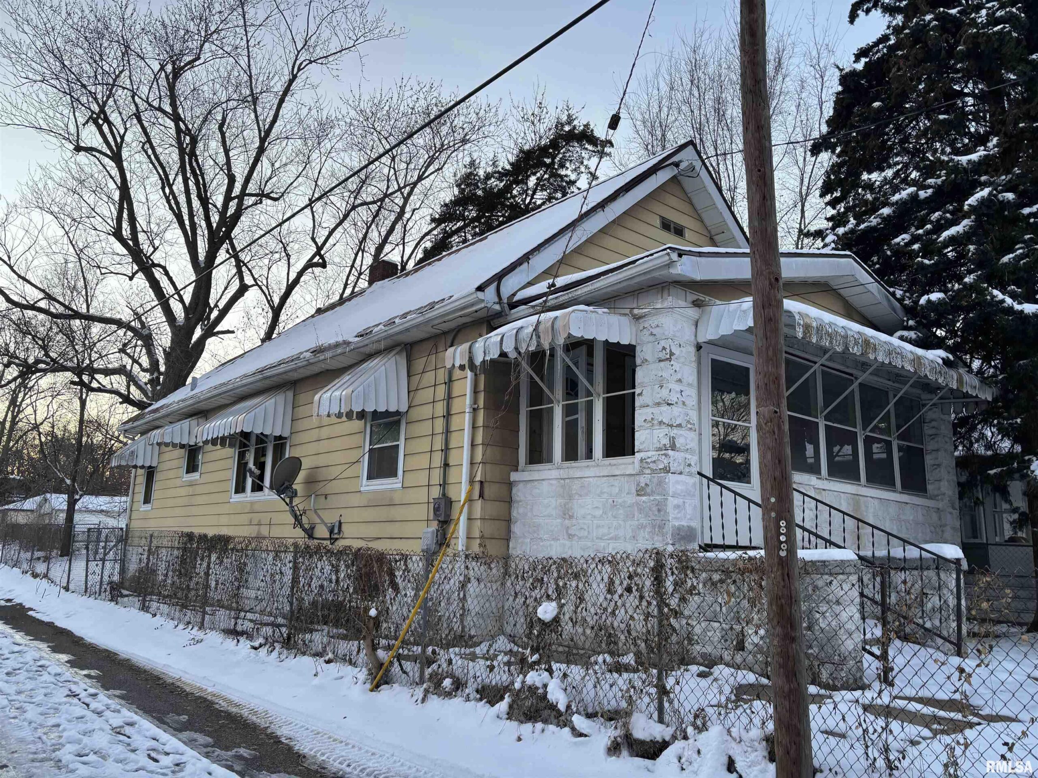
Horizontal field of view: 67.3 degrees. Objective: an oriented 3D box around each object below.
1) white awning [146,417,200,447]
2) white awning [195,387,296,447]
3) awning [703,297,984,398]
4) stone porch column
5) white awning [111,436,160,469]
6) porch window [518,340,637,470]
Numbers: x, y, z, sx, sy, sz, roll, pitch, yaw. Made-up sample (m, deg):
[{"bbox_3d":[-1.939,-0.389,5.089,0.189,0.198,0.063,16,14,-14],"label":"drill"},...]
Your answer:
[{"bbox_3d":[-6.769,0.825,15.419,0.740,0.660,1.090,11,-15,-39],"label":"white awning"},{"bbox_3d":[-4.565,0.415,12.848,0.750,0.880,2.270,11,-15,-39],"label":"white awning"},{"bbox_3d":[3.985,-0.281,8.917,5.480,0.400,0.730,11,-15,-39],"label":"awning"},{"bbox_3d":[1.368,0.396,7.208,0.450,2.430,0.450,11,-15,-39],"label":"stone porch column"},{"bbox_3d":[-8.594,1.349,17.488,0.750,0.830,0.920,11,-15,-39],"label":"white awning"},{"bbox_3d":[0.624,0.129,8.210,0.121,1.374,1.889,11,-15,-39],"label":"porch window"}]

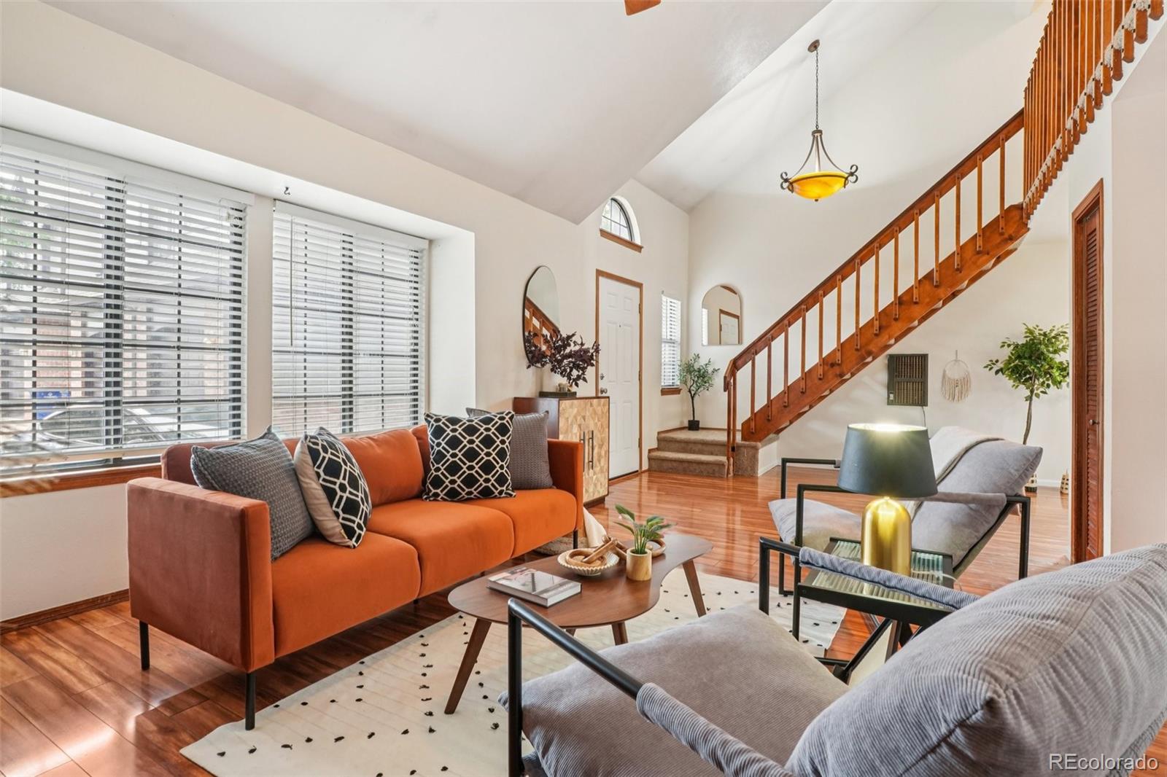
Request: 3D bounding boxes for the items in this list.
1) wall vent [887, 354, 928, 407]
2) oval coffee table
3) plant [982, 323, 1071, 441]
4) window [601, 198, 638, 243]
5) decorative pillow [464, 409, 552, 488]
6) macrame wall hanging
[{"bbox_3d":[3.409,-0.086,5.450,0.365,0.553,0.050,0,1,35],"label":"wall vent"},{"bbox_3d":[0.088,0.805,1.748,0.571,0.390,1.020,0,1,43],"label":"oval coffee table"},{"bbox_3d":[4.088,0.177,4.740,0.700,1.530,0.680,0,1,35],"label":"plant"},{"bbox_3d":[0.355,-1.772,5.412,0.100,0.410,0.780,0,1,35],"label":"window"},{"bbox_3d":[-0.427,0.361,3.020,0.490,0.470,0.160,0,-13,13],"label":"decorative pillow"},{"bbox_3d":[3.751,-0.117,5.223,0.251,0.517,0.030,0,1,35],"label":"macrame wall hanging"}]

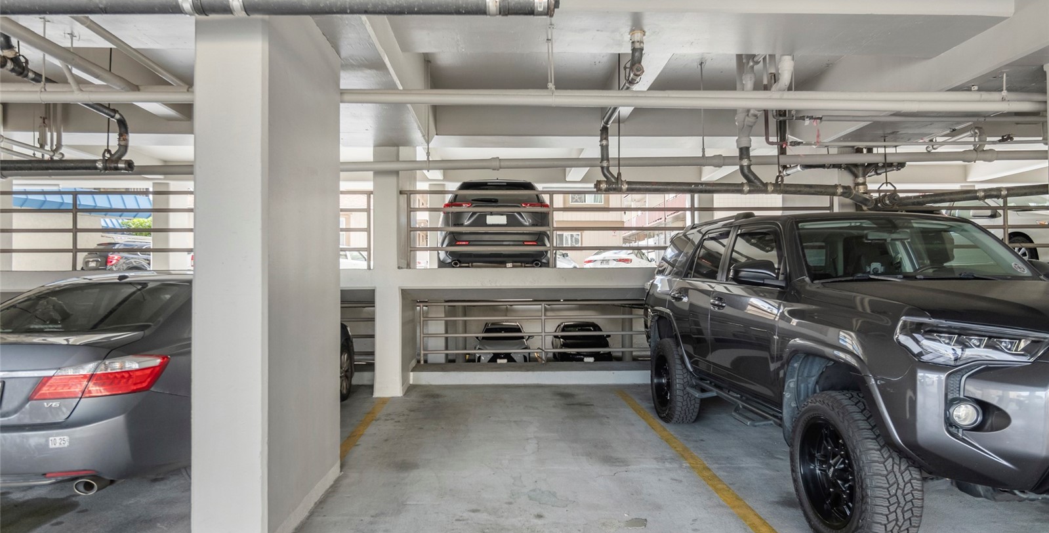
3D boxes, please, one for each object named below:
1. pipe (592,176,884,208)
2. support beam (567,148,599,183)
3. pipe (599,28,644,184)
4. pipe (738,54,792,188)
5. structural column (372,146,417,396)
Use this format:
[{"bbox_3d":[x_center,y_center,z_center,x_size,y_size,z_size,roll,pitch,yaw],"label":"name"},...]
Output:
[{"bbox_3d":[2.285,-0.817,6.569,3.103,0.250,0.372,0,-1,-2],"label":"pipe"},{"bbox_3d":[1.085,-2.009,10.764,0.307,0.379,3.933,0,-1,-2],"label":"support beam"},{"bbox_3d":[0.876,-1.351,5.588,0.200,0.937,1.916,0,-1,-2],"label":"pipe"},{"bbox_3d":[2.523,-1.546,6.417,0.458,1.430,0.486,0,-1,-2],"label":"pipe"},{"bbox_3d":[-1.670,0.063,7.937,0.329,3.010,1.273,0,-1,-2],"label":"structural column"}]

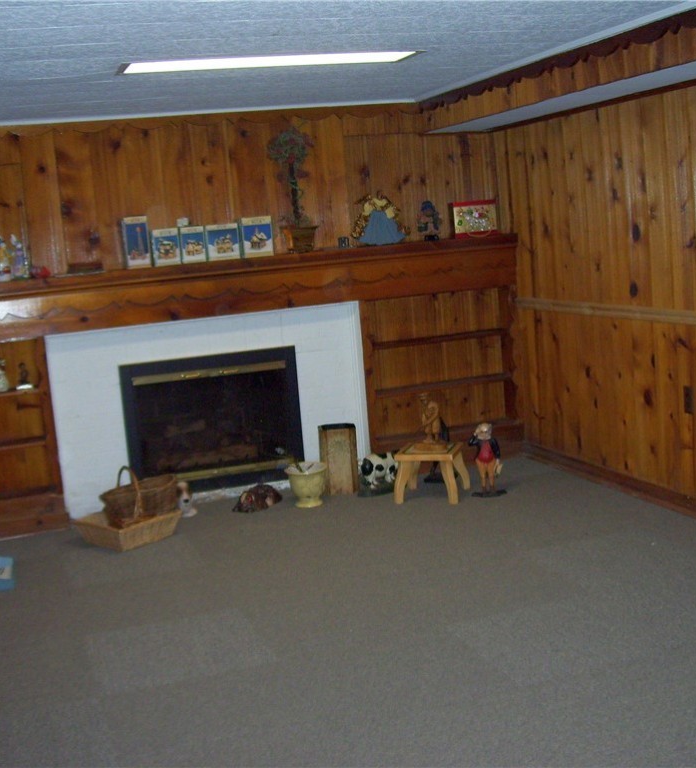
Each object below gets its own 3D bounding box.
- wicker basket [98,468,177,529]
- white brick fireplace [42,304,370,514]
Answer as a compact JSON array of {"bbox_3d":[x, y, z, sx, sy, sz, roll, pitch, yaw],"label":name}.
[{"bbox_3d":[-1.049,0.543,5.288,0.400,0.255,0.220,-12,11,-39],"label":"wicker basket"},{"bbox_3d":[-0.769,0.126,6.174,1.799,1.032,0.270,-7,9,-18],"label":"white brick fireplace"}]

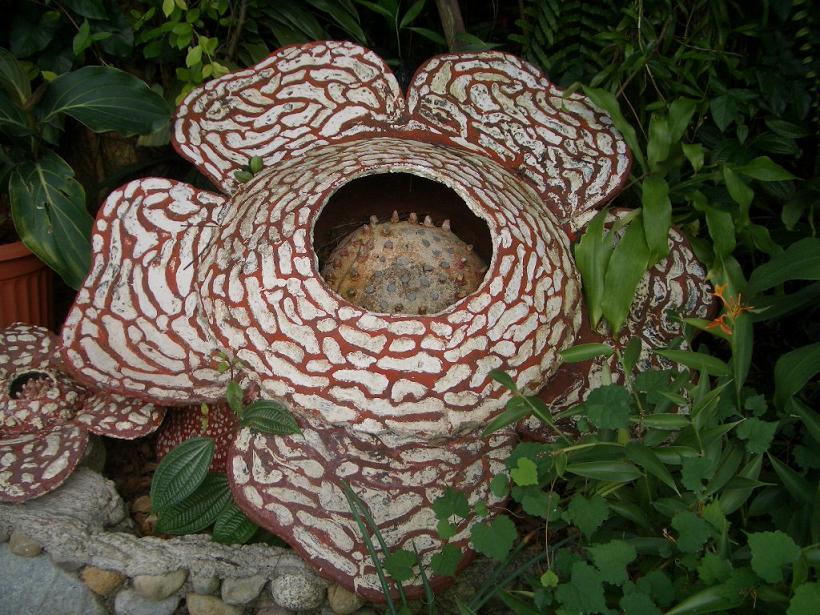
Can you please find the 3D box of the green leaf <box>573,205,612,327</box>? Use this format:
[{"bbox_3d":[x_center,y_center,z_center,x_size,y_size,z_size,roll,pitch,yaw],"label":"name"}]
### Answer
[{"bbox_3d":[0.327,-0.069,1.470,0.062,0.221,0.014,3,-11,12],"label":"green leaf"}]

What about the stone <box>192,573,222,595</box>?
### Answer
[{"bbox_3d":[-0.348,0.474,1.425,0.051,0.040,0.043,0,30,0],"label":"stone"}]

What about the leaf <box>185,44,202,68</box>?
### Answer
[{"bbox_3d":[-0.519,-0.601,1.988,0.034,0.015,0.067,11,70,4],"label":"leaf"}]

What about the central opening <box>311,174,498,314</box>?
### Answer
[{"bbox_3d":[-0.011,-0.096,1.480,0.312,0.097,0.312,0,57,0],"label":"central opening"}]

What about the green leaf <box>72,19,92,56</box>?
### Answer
[{"bbox_3d":[-0.767,-0.632,1.940,0.035,0.024,0.108,6,70,2],"label":"green leaf"}]

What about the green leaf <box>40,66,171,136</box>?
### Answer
[{"bbox_3d":[-0.679,-0.460,1.850,0.275,0.044,0.163,-1,69,-15],"label":"green leaf"}]

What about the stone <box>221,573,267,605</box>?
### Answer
[{"bbox_3d":[-0.283,0.483,1.420,0.075,0.050,0.052,0,30,0],"label":"stone"}]

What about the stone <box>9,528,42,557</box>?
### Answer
[{"bbox_3d":[-0.672,0.411,1.450,0.055,0.038,0.042,-4,25,-8],"label":"stone"}]

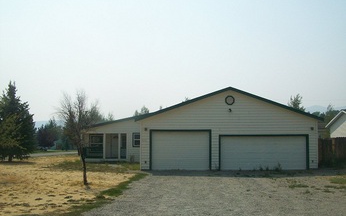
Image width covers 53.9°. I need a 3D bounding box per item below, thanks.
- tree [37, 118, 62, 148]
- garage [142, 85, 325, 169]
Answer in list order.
[{"bbox_3d":[-30.600,6.500,84.000,6.400,7.600,6.000,0,-6,0],"label":"tree"},{"bbox_3d":[3.600,1.670,25.400,11.700,5.250,8.000,0,-6,0],"label":"garage"}]

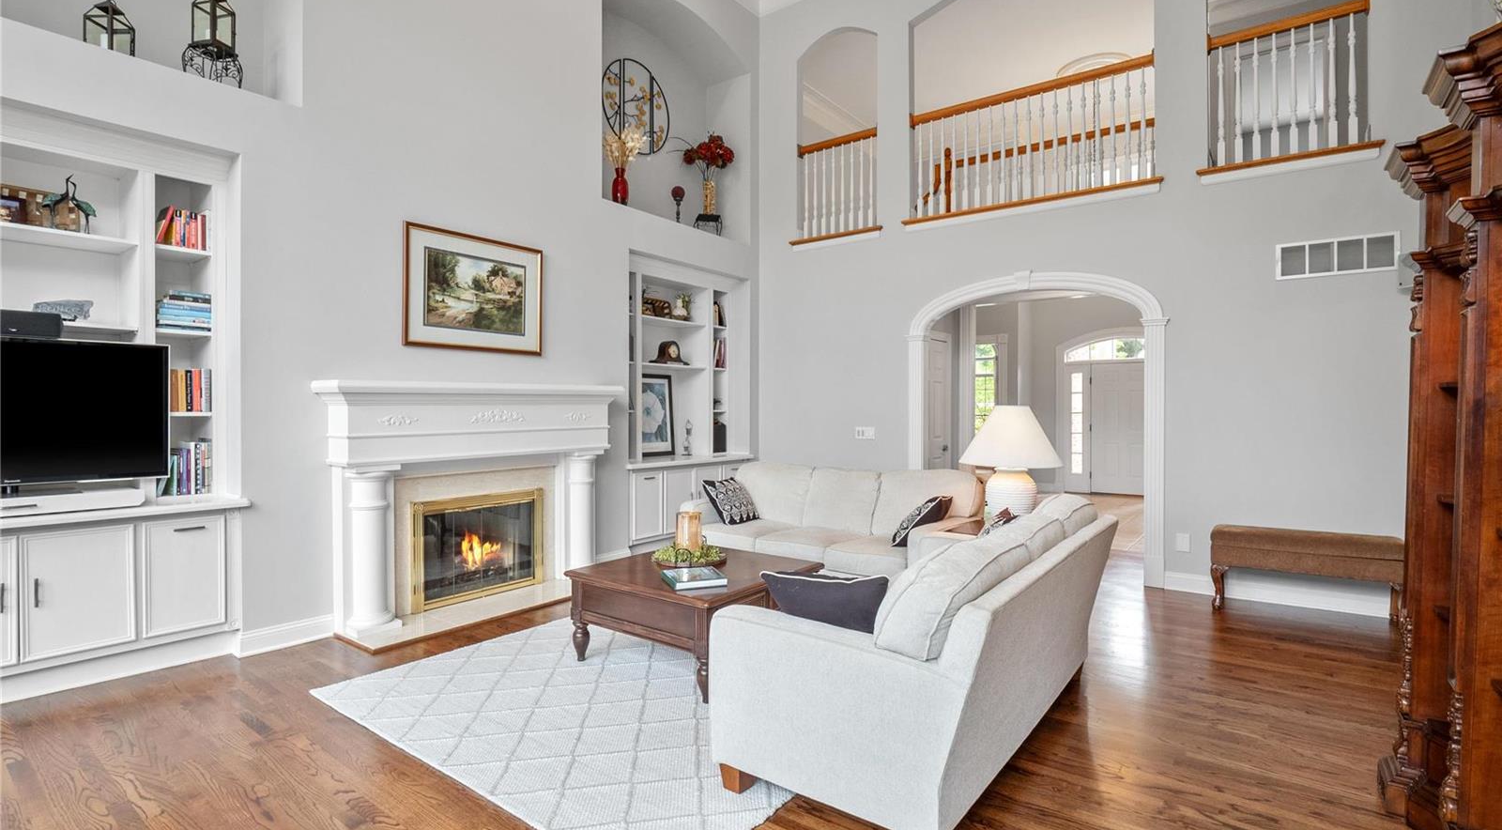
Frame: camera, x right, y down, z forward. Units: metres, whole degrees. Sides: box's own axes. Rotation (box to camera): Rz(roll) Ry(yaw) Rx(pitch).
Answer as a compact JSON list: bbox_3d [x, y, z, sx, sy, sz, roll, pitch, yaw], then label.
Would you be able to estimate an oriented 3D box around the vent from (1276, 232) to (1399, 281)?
[{"bbox_3d":[3.973,-1.073,4.535,0.633,0.248,0.025,0,1,38],"label":"vent"}]

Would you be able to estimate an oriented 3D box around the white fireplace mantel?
[{"bbox_3d":[-1.854,0.553,4.784,0.389,1.533,2.135,0,1,38],"label":"white fireplace mantel"}]

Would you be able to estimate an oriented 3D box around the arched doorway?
[{"bbox_3d":[2.403,0.039,5.865,2.186,2.575,0.190,0,1,38],"label":"arched doorway"}]

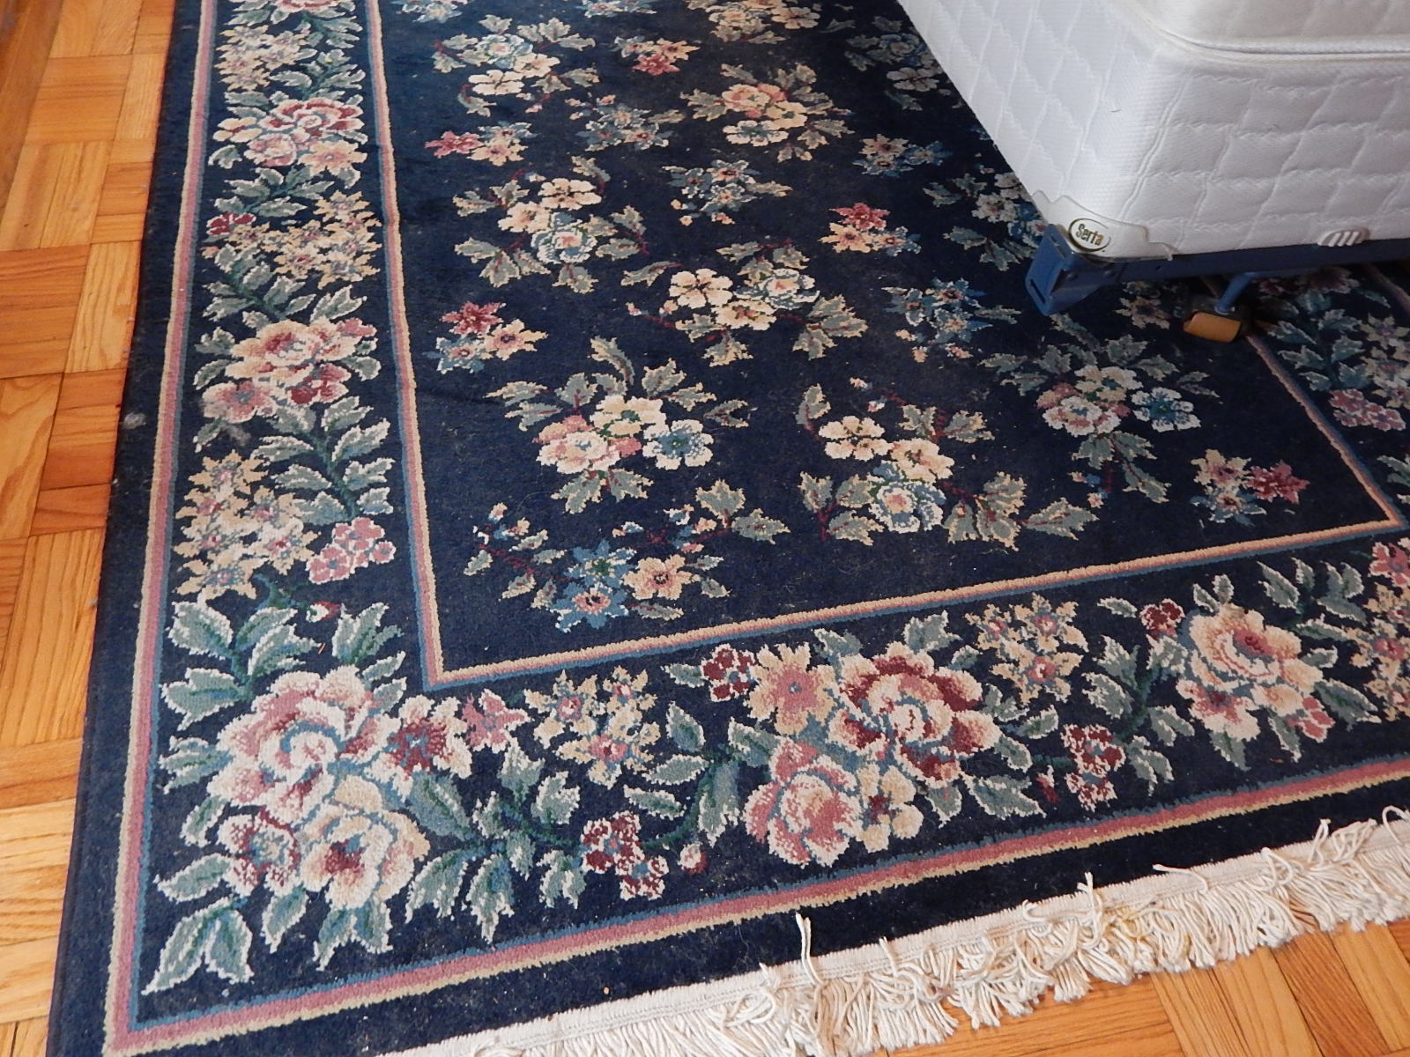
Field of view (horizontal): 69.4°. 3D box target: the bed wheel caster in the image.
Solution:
[{"bbox_3d":[0.675,-0.274,1.347,0.059,0.042,0.042,15,54,5],"label":"bed wheel caster"}]

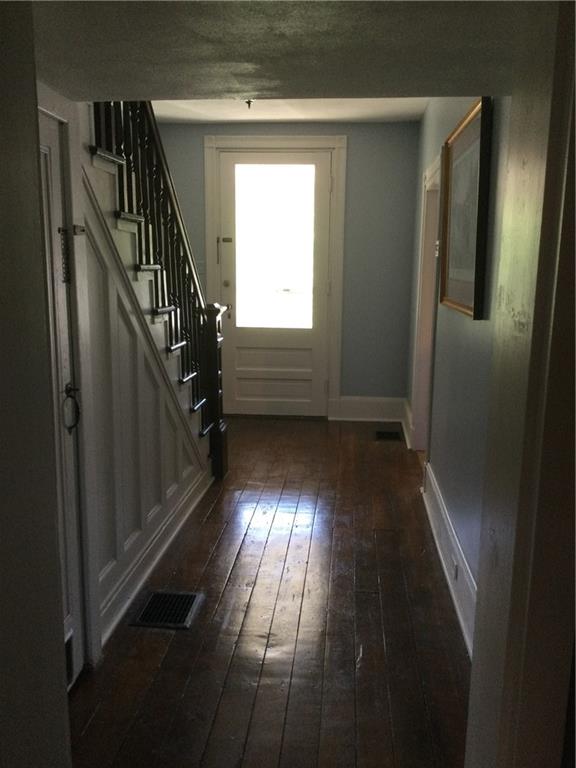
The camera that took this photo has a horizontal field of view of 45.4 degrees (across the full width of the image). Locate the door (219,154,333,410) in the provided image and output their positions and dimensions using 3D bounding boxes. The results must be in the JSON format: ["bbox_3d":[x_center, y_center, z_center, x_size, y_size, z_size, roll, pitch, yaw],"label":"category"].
[{"bbox_3d":[-0.112,-0.861,6.154,0.974,2.312,0.050,2,10,5],"label":"door"}]

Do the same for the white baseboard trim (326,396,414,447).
[{"bbox_3d":[0.662,0.295,5.713,0.655,0.229,0.884,2,10,5],"label":"white baseboard trim"}]

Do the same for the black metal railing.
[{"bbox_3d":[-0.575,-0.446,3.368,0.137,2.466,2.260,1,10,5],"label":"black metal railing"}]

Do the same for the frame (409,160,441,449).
[{"bbox_3d":[0.946,-0.384,4.499,0.137,2.006,1.061,2,10,5],"label":"frame"}]

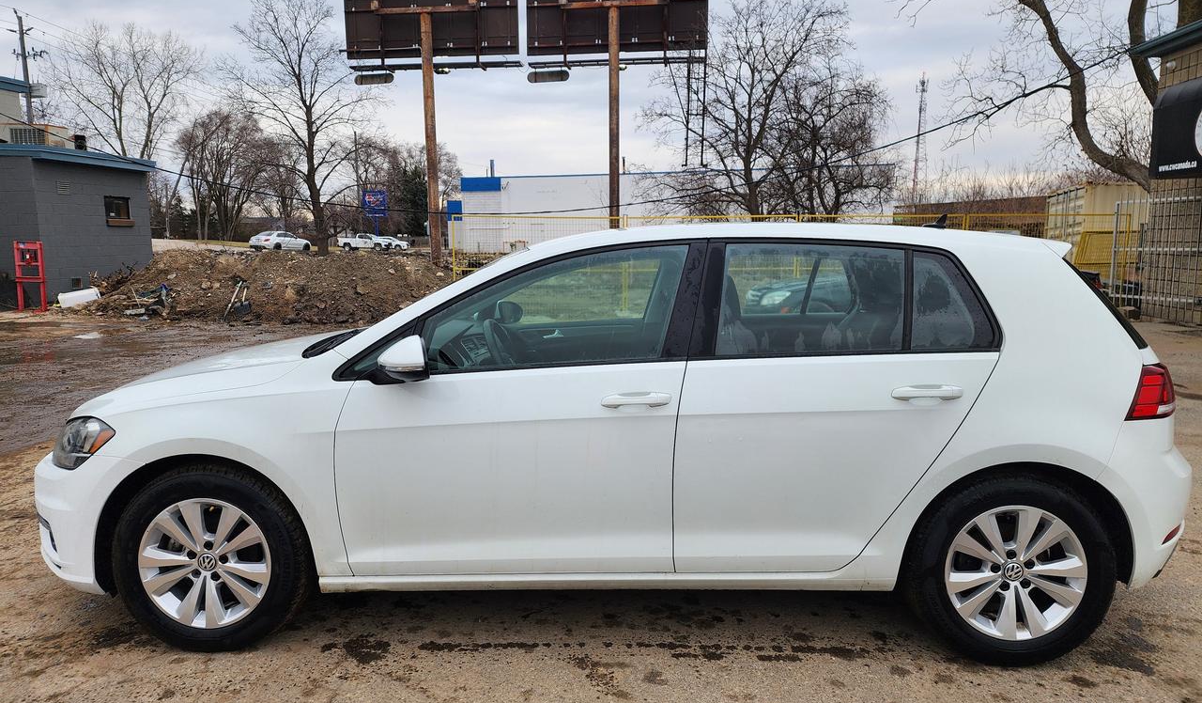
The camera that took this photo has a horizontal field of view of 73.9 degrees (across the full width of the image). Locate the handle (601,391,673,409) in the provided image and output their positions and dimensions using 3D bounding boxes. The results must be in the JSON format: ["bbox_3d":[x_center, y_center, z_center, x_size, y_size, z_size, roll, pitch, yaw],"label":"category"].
[{"bbox_3d":[0.113,0.151,2.501,0.219,0.045,0.050,0,7,2],"label":"handle"}]

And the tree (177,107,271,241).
[{"bbox_3d":[-42.958,-20.067,91.010,10.700,14.740,9.500,0,7,0],"label":"tree"}]

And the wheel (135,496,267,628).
[{"bbox_3d":[-1.303,0.684,2.722,0.434,0.434,0.180,0,9,2],"label":"wheel"}]

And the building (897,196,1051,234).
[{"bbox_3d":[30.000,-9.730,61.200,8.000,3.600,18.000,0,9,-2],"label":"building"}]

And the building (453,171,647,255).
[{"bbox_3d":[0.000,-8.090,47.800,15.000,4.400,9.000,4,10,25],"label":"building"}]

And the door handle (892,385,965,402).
[{"bbox_3d":[1.008,0.126,2.466,0.216,0.045,0.050,0,7,2],"label":"door handle"}]

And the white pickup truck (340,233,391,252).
[{"bbox_3d":[-24.503,-11.356,83.500,5.400,1.790,1.900,0,7,0],"label":"white pickup truck"}]

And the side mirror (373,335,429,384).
[{"bbox_3d":[-0.617,0.028,2.480,0.135,0.140,0.225,0,7,2],"label":"side mirror"}]

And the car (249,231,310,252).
[{"bbox_3d":[-24.100,-8.290,60.000,1.820,1.430,4.700,4,10,26],"label":"car"}]

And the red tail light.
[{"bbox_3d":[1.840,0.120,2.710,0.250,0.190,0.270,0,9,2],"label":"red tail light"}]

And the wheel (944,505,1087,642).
[{"bbox_3d":[1.329,0.697,2.639,0.440,0.440,0.190,0,7,2],"label":"wheel"}]

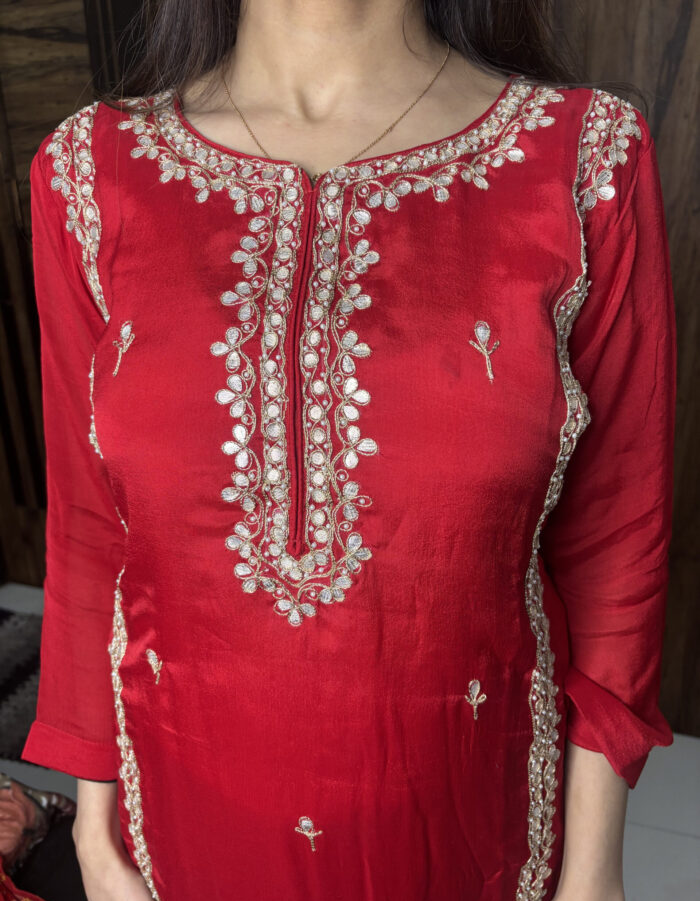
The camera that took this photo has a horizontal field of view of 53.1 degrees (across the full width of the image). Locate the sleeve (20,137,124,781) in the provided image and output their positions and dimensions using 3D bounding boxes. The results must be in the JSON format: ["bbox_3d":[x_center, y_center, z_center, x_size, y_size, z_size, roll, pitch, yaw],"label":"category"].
[{"bbox_3d":[-0.193,0.018,0.505,0.092,0.435,0.125,3,8,8],"label":"sleeve"}]

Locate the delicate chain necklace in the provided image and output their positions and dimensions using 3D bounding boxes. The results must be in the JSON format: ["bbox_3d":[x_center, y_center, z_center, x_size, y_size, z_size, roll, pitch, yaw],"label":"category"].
[{"bbox_3d":[-0.012,-0.220,0.463,0.152,0.105,0.115,1,10,8],"label":"delicate chain necklace"}]

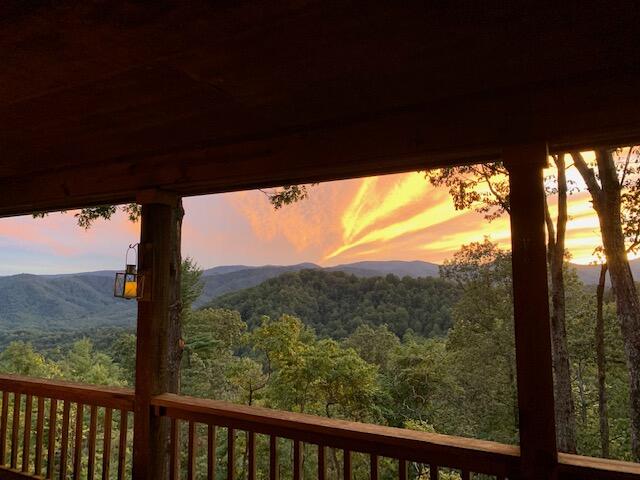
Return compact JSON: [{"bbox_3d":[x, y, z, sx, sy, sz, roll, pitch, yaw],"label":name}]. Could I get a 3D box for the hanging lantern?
[{"bbox_3d":[-1.269,0.220,3.220,0.131,0.345,0.131,-5,-7,43],"label":"hanging lantern"}]

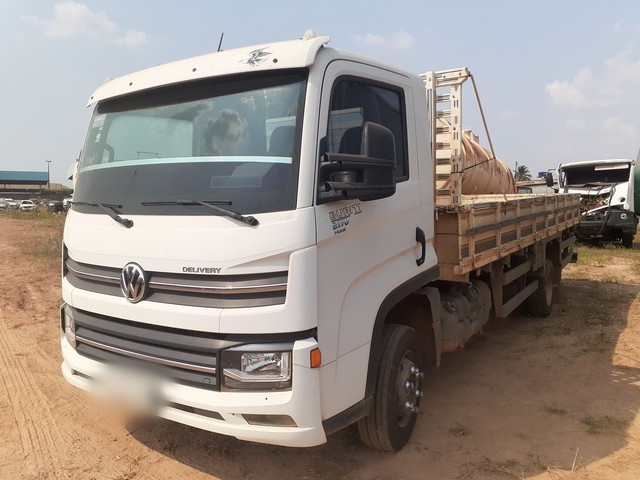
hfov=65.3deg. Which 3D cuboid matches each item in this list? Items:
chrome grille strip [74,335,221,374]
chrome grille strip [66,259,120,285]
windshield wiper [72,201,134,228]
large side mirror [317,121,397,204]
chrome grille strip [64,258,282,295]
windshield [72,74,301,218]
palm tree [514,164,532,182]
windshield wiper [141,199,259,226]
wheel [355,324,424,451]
[{"bbox_3d":[-0.998,0.609,2.679,1.210,0.050,0.070,2,6,34],"label":"chrome grille strip"},{"bbox_3d":[-1.378,0.193,2.976,0.820,0.060,0.080,4,7,44],"label":"chrome grille strip"},{"bbox_3d":[-1.312,-0.161,2.956,0.810,0.140,0.100,3,7,42],"label":"windshield wiper"},{"bbox_3d":[0.192,-0.366,2.364,0.280,0.385,0.350,2,6,34],"label":"large side mirror"},{"bbox_3d":[-0.965,0.204,2.703,1.860,0.080,0.200,2,6,34],"label":"chrome grille strip"},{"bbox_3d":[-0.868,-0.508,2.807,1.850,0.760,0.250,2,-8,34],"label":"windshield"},{"bbox_3d":[42.668,-12.343,105.313,3.900,6.894,3.900,1,6,22],"label":"palm tree"},{"bbox_3d":[-0.629,-0.132,2.512,0.800,0.140,0.100,2,6,28],"label":"windshield wiper"},{"bbox_3d":[0.458,0.946,3.311,0.240,0.785,0.785,2,6,28],"label":"wheel"}]

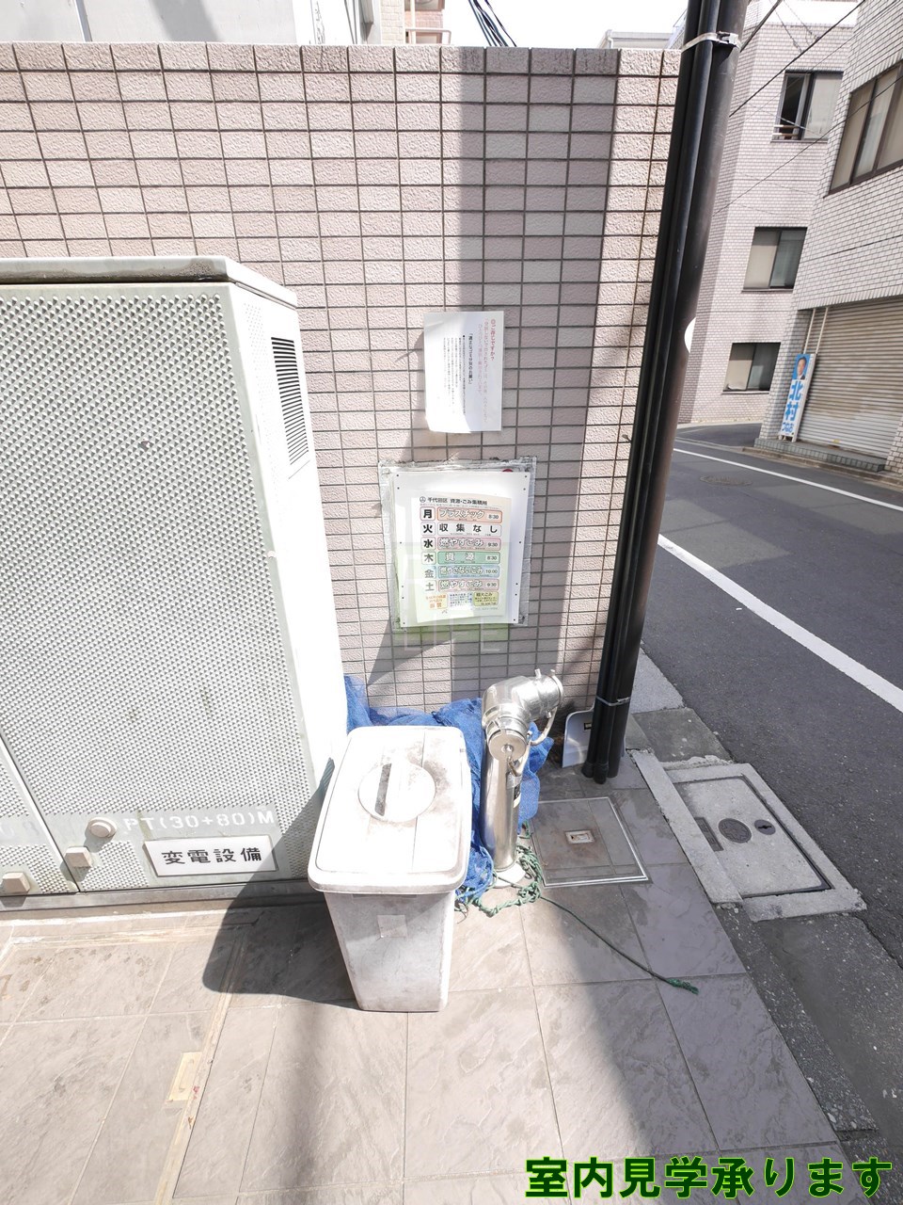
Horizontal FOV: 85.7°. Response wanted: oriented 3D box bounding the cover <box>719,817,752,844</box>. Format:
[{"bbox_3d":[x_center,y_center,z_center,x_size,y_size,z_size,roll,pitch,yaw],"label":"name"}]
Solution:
[{"bbox_3d":[0.918,0.745,1.577,0.096,0.012,0.096,-2,25,-3],"label":"cover"}]

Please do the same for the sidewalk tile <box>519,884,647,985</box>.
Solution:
[{"bbox_3d":[0.340,0.884,1.306,0.296,0.020,0.242,-3,24,-2],"label":"sidewalk tile"}]

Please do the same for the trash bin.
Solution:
[{"bbox_3d":[-0.109,0.647,1.166,0.297,0.536,0.415,-1,25,1],"label":"trash bin"}]

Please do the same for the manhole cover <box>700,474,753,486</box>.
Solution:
[{"bbox_3d":[3.920,-1.738,6.950,0.670,0.030,0.670,-2,25,-3],"label":"manhole cover"}]

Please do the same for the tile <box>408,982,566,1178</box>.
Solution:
[{"bbox_3d":[0.056,1.015,1.055,0.298,0.020,0.298,-2,24,-3],"label":"tile"}]

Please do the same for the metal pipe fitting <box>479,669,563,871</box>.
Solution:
[{"bbox_3d":[0.187,0.506,1.292,0.230,0.670,0.250,-2,25,-3],"label":"metal pipe fitting"}]

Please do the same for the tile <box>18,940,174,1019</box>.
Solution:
[{"bbox_3d":[-0.882,0.961,1.232,0.299,0.020,0.164,-3,24,-2],"label":"tile"}]

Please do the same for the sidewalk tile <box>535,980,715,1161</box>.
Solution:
[{"bbox_3d":[0.357,1.004,1.067,0.298,0.020,0.298,-2,24,-2],"label":"sidewalk tile"}]

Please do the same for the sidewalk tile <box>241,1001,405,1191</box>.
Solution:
[{"bbox_3d":[-0.245,1.024,1.036,0.296,0.020,0.296,-3,24,-2],"label":"sidewalk tile"}]

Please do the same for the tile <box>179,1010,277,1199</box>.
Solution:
[{"bbox_3d":[-0.457,1.035,1.030,0.119,0.020,0.296,-3,24,-2],"label":"tile"}]

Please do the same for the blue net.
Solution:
[{"bbox_3d":[0.011,0.555,1.536,0.760,0.390,0.530,-2,25,-3],"label":"blue net"}]

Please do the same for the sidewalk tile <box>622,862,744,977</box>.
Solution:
[{"bbox_3d":[0.606,0.856,1.330,0.236,0.015,0.296,-2,25,-3],"label":"sidewalk tile"}]

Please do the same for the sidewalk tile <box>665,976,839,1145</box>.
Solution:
[{"bbox_3d":[0.619,0.980,1.065,0.227,0.020,0.296,-3,24,-2],"label":"sidewalk tile"}]

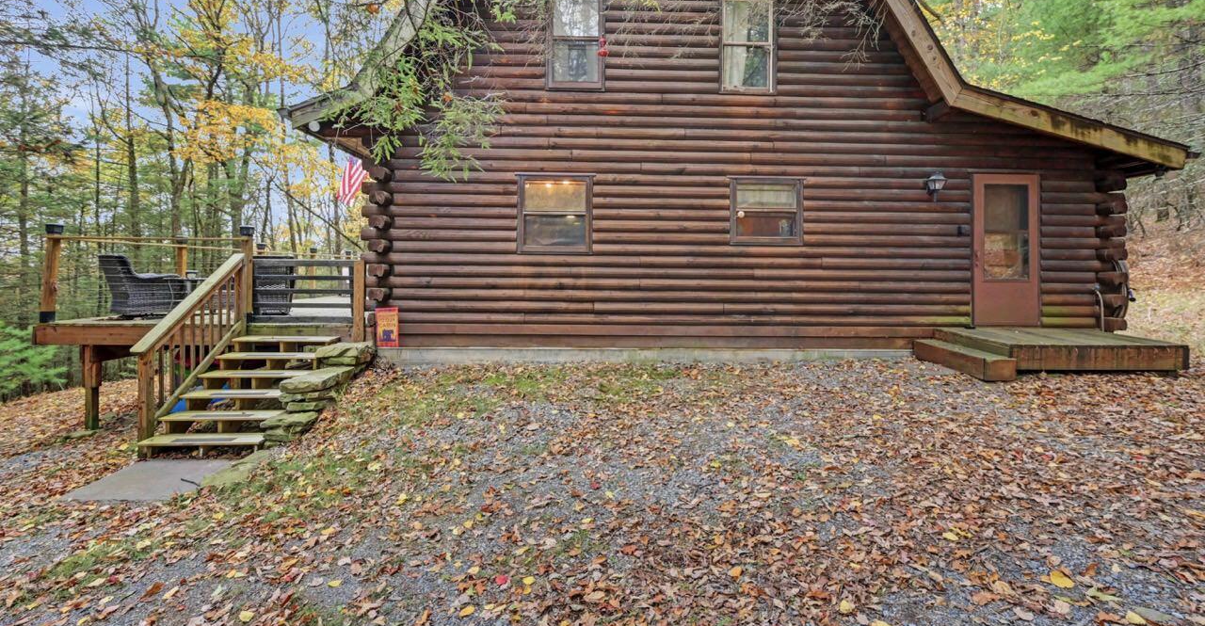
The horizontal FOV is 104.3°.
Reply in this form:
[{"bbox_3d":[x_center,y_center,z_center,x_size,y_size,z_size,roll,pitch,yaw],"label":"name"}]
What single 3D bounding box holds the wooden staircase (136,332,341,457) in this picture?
[{"bbox_3d":[-4.000,0.870,5.360,1.240,1.070,1.500,0,2,-2],"label":"wooden staircase"}]

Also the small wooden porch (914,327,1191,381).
[{"bbox_3d":[5.270,0.465,5.660,2.270,0.450,1.170,0,3,-2],"label":"small wooden porch"}]

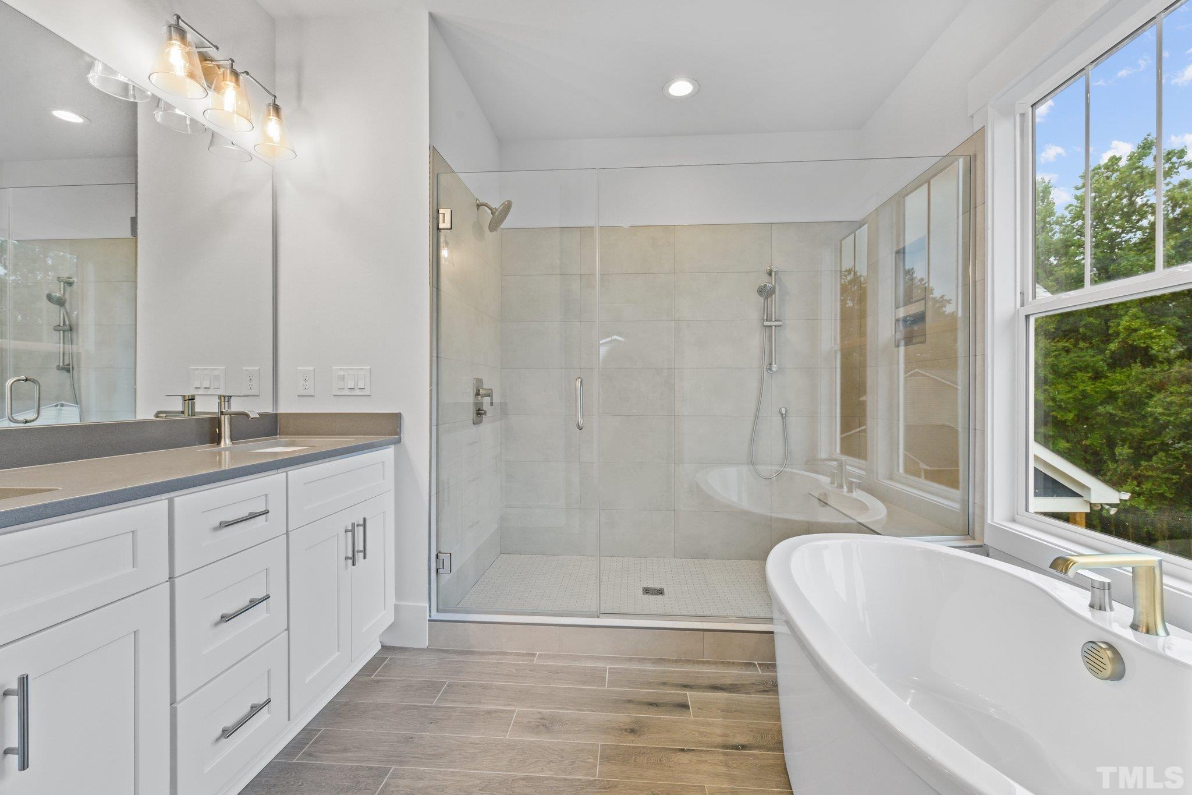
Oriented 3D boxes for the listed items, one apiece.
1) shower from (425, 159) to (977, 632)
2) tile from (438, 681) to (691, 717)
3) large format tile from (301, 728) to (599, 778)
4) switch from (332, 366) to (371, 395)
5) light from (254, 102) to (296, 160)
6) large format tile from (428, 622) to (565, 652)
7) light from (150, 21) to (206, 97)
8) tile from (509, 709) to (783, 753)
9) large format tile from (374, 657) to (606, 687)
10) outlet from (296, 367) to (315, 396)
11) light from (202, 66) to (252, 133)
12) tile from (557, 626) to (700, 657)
[{"bbox_3d":[0.467,0.017,2.627,2.275,2.045,1.119,0,0,4],"label":"shower"},{"bbox_3d":[-0.116,1.090,1.790,0.901,0.010,0.143,0,0,4],"label":"tile"},{"bbox_3d":[-0.444,1.092,1.522,0.905,0.010,0.143,0,0,4],"label":"large format tile"},{"bbox_3d":[-1.062,-0.069,2.158,0.170,0.127,0.009,0,0,4],"label":"switch"},{"bbox_3d":[-1.315,-1.104,2.039,0.147,0.192,0.147,0,0,4],"label":"light"},{"bbox_3d":[-0.438,1.023,2.124,0.566,0.118,0.010,0,0,4],"label":"large format tile"},{"bbox_3d":[-1.348,-1.100,1.606,0.147,0.192,0.147,0,0,4],"label":"light"},{"bbox_3d":[0.174,1.092,1.622,0.902,0.010,0.143,0,0,4],"label":"tile"},{"bbox_3d":[-0.407,1.089,1.959,0.904,0.010,0.143,0,0,4],"label":"large format tile"},{"bbox_3d":[-1.272,-0.068,2.174,0.081,0.125,0.008,0,0,4],"label":"outlet"},{"bbox_3d":[-1.332,-1.102,1.808,0.147,0.192,0.147,0,0,4],"label":"light"},{"bbox_3d":[0.146,1.024,2.080,0.606,0.118,0.010,0,0,4],"label":"tile"}]

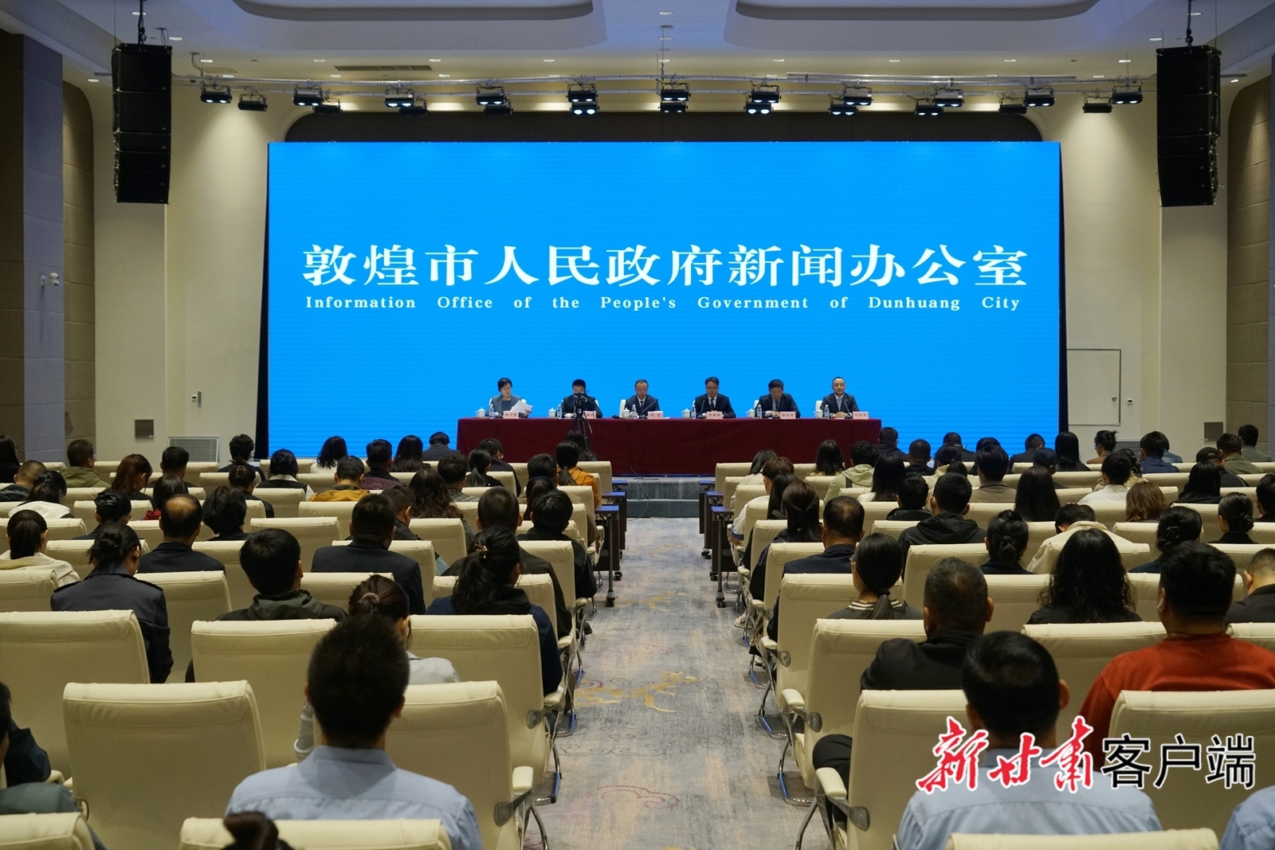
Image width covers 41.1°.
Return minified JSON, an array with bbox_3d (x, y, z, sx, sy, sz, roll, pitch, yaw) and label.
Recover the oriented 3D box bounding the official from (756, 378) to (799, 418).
[{"bbox_3d":[1.859,0.025,22.494,0.550,1.248,0.750,0,2,1],"label":"official"}]

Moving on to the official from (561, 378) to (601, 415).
[{"bbox_3d":[-0.763,0.025,22.524,0.540,1.248,0.750,0,2,1],"label":"official"}]

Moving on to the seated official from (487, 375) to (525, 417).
[{"bbox_3d":[-1.743,0.014,22.535,0.500,1.267,0.750,0,2,1],"label":"seated official"}]

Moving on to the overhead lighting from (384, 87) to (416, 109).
[{"bbox_3d":[-3.269,-4.503,23.400,0.420,0.290,0.240,0,1,1],"label":"overhead lighting"}]

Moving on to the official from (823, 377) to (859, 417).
[{"bbox_3d":[2.680,0.008,22.484,0.520,1.283,0.750,0,2,1],"label":"official"}]

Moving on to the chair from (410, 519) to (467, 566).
[{"bbox_3d":[-1.245,1.008,10.013,0.660,0.967,0.660,0,2,1],"label":"chair"}]

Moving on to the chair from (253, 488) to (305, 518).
[{"bbox_3d":[-2.628,0.928,12.501,0.660,0.967,0.660,0,2,1],"label":"chair"}]

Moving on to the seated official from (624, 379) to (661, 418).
[{"bbox_3d":[0.067,0.017,23.000,0.520,1.260,0.780,0,1,1],"label":"seated official"}]

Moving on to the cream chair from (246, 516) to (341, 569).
[{"bbox_3d":[-2.085,1.016,10.410,0.650,0.930,0.640,0,1,-8],"label":"cream chair"}]

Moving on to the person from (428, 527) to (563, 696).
[{"bbox_3d":[-0.517,0.973,6.320,0.500,1.220,0.750,0,1,2],"label":"person"}]

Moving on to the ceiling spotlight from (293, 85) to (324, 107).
[{"bbox_3d":[-4.524,-4.524,23.400,0.420,0.290,0.240,0,1,1],"label":"ceiling spotlight"}]

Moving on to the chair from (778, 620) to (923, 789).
[{"bbox_3d":[0.870,1.124,6.053,0.650,0.930,0.640,0,1,1],"label":"chair"}]

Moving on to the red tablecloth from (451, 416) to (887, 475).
[{"bbox_3d":[0.425,0.279,22.600,5.580,0.740,0.620,0,1,1],"label":"red tablecloth"}]

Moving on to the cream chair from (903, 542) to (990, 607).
[{"bbox_3d":[1.521,1.053,8.596,0.660,0.967,0.660,0,2,-9],"label":"cream chair"}]

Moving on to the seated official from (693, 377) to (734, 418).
[{"bbox_3d":[1.025,0.009,22.503,0.540,1.281,0.750,0,2,1],"label":"seated official"}]

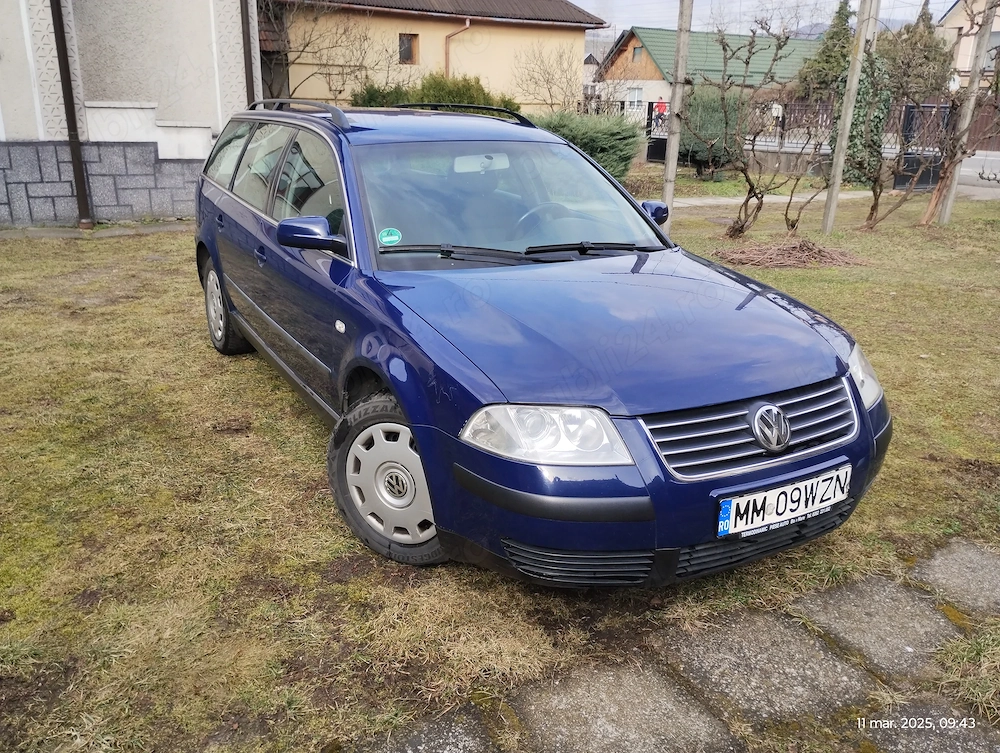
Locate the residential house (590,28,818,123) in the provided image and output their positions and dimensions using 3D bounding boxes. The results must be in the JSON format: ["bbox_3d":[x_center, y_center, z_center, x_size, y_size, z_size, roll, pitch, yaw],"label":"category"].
[{"bbox_3d":[13.269,-16.550,46.720,13.520,5.910,7.510,-6,20,-22],"label":"residential house"}]

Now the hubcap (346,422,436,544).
[{"bbox_3d":[-0.326,0.355,2.674,0.425,0.425,0.060,11,20,25],"label":"hubcap"}]

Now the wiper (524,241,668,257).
[{"bbox_3d":[0.404,-0.525,3.343,0.700,0.060,0.080,-9,21,-29],"label":"wiper"}]

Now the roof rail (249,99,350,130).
[{"bbox_3d":[-1.107,-1.382,4.215,0.080,0.115,1.840,-9,21,-29],"label":"roof rail"}]

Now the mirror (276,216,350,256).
[{"bbox_3d":[-0.694,-0.522,2.985,0.260,0.150,0.150,-9,21,-29],"label":"mirror"}]

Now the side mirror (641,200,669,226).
[{"bbox_3d":[0.759,-0.752,3.796,0.250,0.150,0.150,-9,21,-29],"label":"side mirror"}]

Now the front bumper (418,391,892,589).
[{"bbox_3d":[0.656,0.262,2.528,1.720,0.460,0.660,-9,21,-29],"label":"front bumper"}]

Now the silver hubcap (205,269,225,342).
[{"bbox_3d":[-1.704,-0.429,4.915,0.060,0.430,0.430,-9,21,-29],"label":"silver hubcap"}]

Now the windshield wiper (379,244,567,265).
[{"bbox_3d":[-0.098,-0.460,3.069,0.740,0.065,0.100,-9,21,-29],"label":"windshield wiper"}]

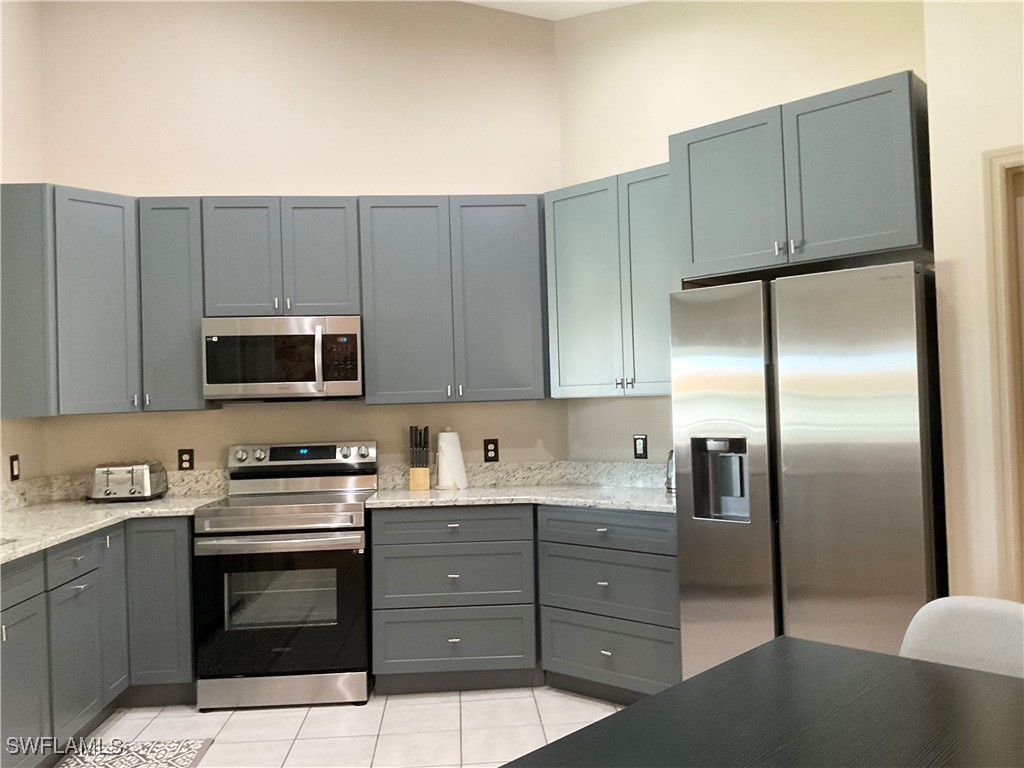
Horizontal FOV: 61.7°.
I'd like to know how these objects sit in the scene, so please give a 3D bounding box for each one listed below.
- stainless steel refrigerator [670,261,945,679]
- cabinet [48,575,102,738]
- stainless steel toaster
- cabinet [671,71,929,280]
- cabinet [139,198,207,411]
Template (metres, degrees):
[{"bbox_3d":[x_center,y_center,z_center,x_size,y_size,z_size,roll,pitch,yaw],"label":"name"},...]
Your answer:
[{"bbox_3d":[1.226,0.496,3.315,0.910,1.770,0.730,-3,-2,42],"label":"stainless steel refrigerator"},{"bbox_3d":[-1.732,1.060,3.397,0.030,0.577,0.414,-2,-1,-2],"label":"cabinet"},{"bbox_3d":[-1.949,0.505,4.370,0.285,0.190,0.260,-1,-1,-11],"label":"stainless steel toaster"},{"bbox_3d":[1.202,-0.731,3.396,0.945,0.597,0.630,-3,-2,42],"label":"cabinet"},{"bbox_3d":[-1.673,-0.387,4.388,0.305,1.037,0.330,-2,-1,-2],"label":"cabinet"}]

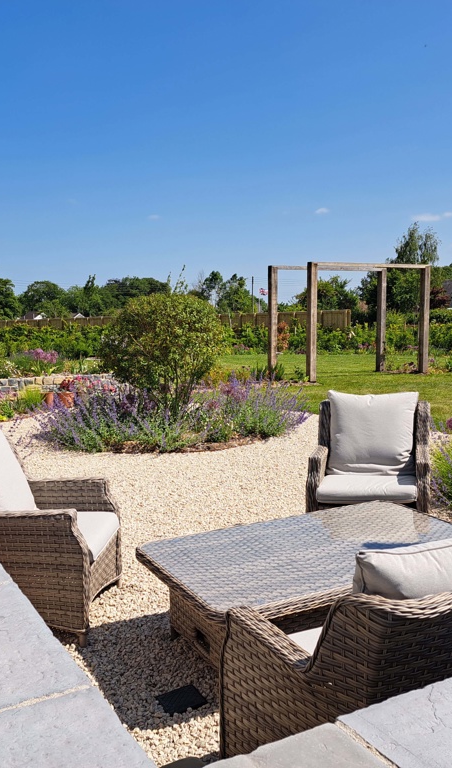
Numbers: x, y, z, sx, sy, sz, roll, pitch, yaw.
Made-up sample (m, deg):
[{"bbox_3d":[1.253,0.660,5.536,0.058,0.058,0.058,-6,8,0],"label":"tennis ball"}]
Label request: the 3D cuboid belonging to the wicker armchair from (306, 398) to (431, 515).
[{"bbox_3d":[0.925,0.576,4.541,0.730,0.880,0.770,2,6,14],"label":"wicker armchair"}]

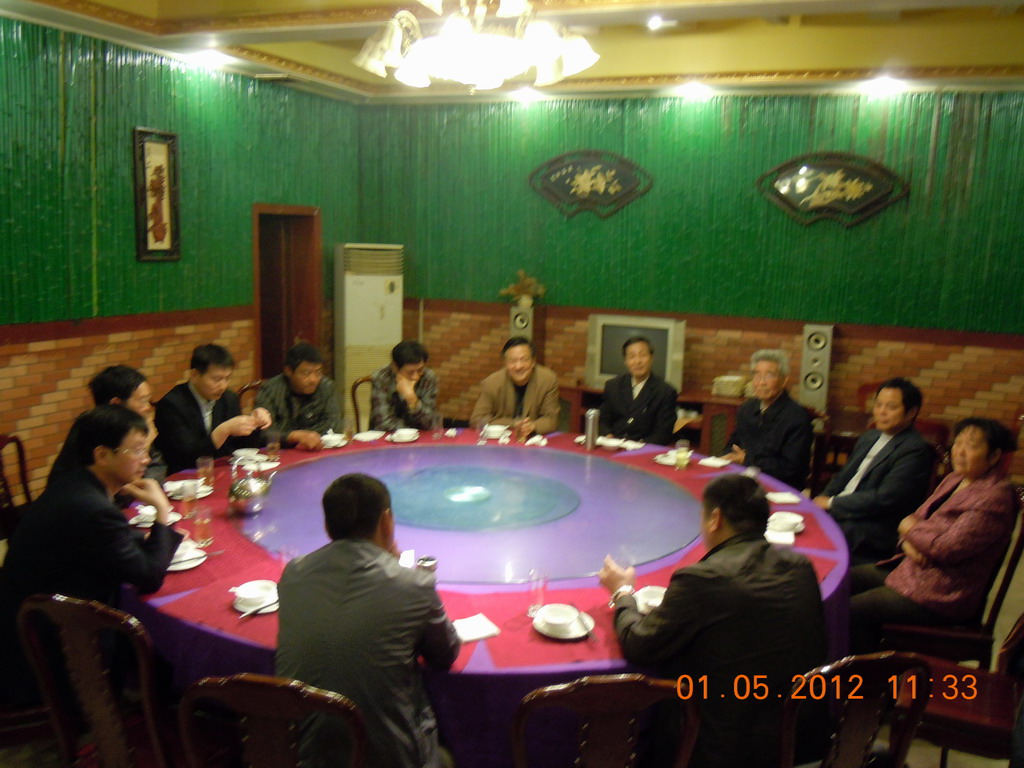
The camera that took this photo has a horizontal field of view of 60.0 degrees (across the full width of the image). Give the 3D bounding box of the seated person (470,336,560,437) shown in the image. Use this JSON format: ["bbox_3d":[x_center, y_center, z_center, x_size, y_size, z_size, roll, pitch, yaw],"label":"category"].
[{"bbox_3d":[0.009,0.370,4.980,0.540,1.280,0.750,2,10,2],"label":"seated person"}]

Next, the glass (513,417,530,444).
[{"bbox_3d":[0.047,0.245,4.684,0.070,0.125,0.070,2,9,0],"label":"glass"}]

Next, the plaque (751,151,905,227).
[{"bbox_3d":[2.412,-1.465,6.711,1.078,0.554,0.060,5,10,19],"label":"plaque"}]

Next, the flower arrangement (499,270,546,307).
[{"bbox_3d":[0.088,-0.791,7.413,0.390,0.311,0.300,2,10,0],"label":"flower arrangement"}]

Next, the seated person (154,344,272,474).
[{"bbox_3d":[-1.445,0.435,4.452,0.780,1.250,0.500,8,11,33],"label":"seated person"}]

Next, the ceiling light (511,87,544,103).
[{"bbox_3d":[0.121,-2.266,6.923,0.220,0.080,0.220,5,10,19],"label":"ceiling light"}]

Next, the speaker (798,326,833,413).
[{"bbox_3d":[2.244,0.182,6.632,0.194,1.248,0.280,5,10,19],"label":"speaker"}]

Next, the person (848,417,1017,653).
[{"bbox_3d":[1.509,0.710,3.387,0.730,1.230,0.500,3,10,9],"label":"person"}]

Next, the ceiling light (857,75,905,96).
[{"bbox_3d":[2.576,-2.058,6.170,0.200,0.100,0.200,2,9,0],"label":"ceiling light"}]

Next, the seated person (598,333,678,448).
[{"bbox_3d":[0.588,0.405,4.790,0.500,1.310,0.750,6,10,22],"label":"seated person"}]

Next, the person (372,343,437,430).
[{"bbox_3d":[-0.634,0.360,5.171,0.480,1.210,0.720,-1,10,-18],"label":"person"}]

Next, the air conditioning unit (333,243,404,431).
[{"bbox_3d":[-1.273,-0.377,7.897,0.515,1.708,0.360,-2,10,-24],"label":"air conditioning unit"}]

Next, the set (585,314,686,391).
[{"bbox_3d":[1.002,-0.262,6.875,0.736,0.542,0.500,5,10,19],"label":"set"}]

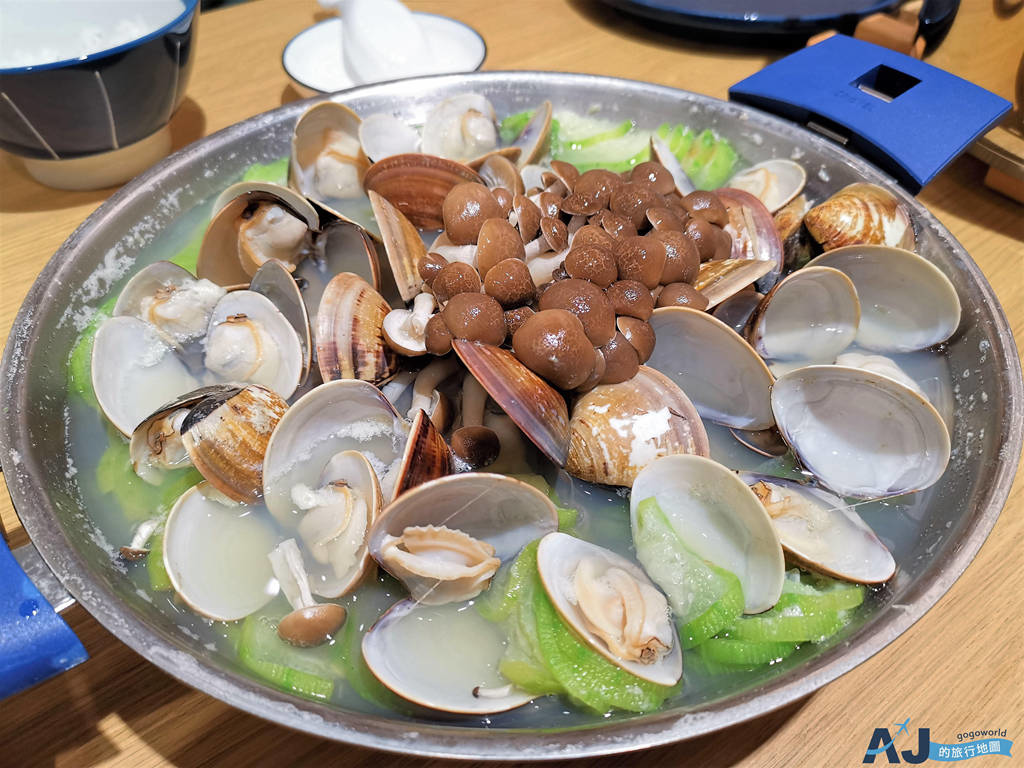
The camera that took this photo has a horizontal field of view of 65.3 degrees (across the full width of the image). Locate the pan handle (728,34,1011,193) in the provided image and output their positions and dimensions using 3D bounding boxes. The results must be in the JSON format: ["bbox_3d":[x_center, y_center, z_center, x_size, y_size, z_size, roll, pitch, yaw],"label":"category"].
[{"bbox_3d":[0.142,-0.111,0.319,0.088,0.016,0.083,35,55,30],"label":"pan handle"}]

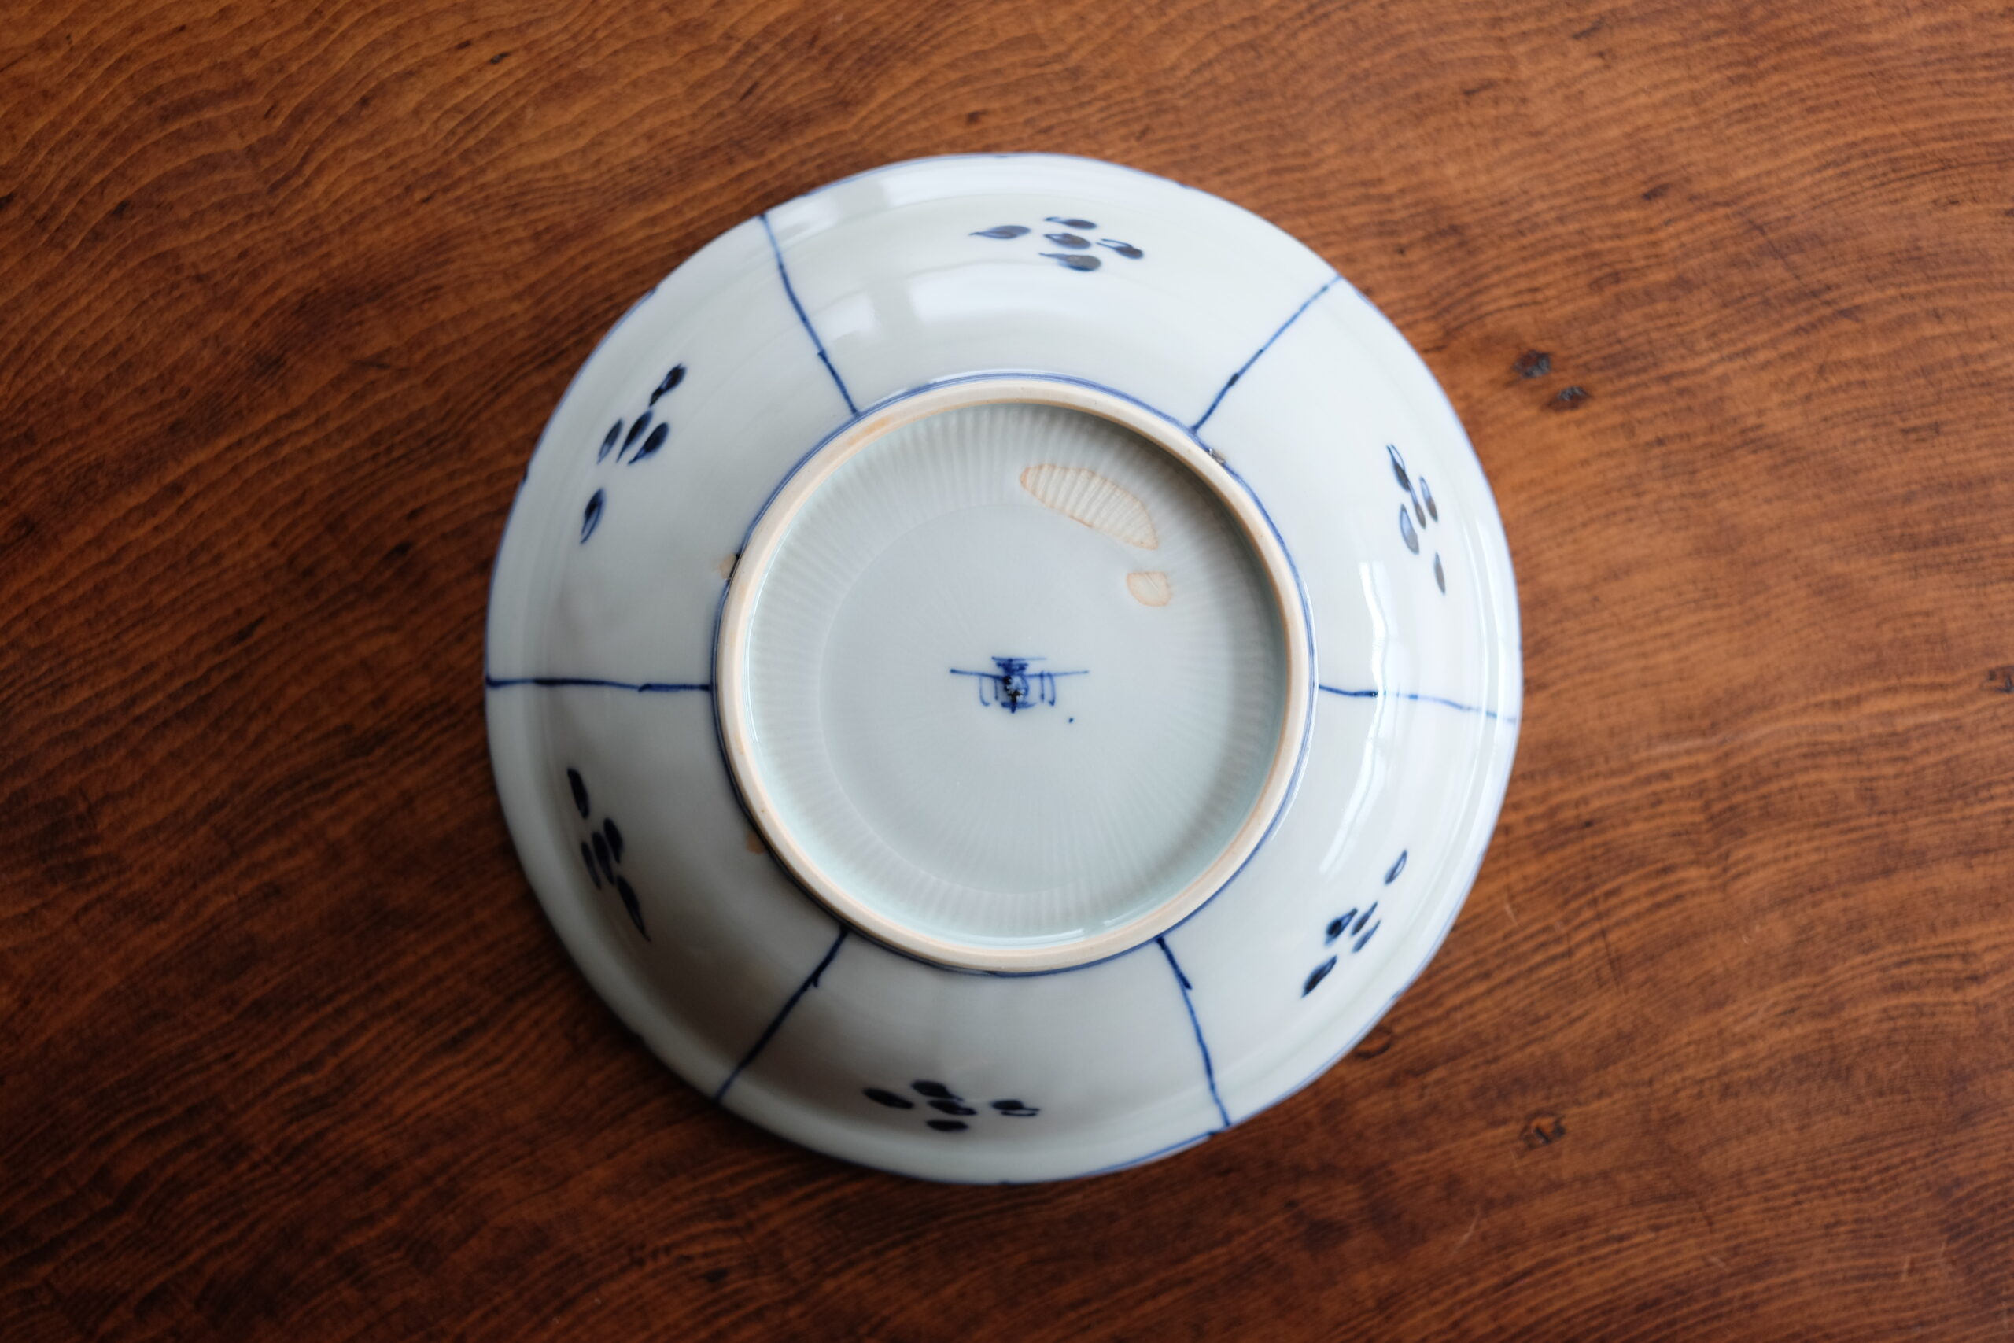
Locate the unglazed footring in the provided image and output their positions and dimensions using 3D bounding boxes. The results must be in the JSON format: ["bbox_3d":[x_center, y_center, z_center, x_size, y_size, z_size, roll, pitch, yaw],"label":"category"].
[{"bbox_3d":[0.001,0.000,0.333,0.086,0.010,0.086,0,91,-2],"label":"unglazed footring"}]

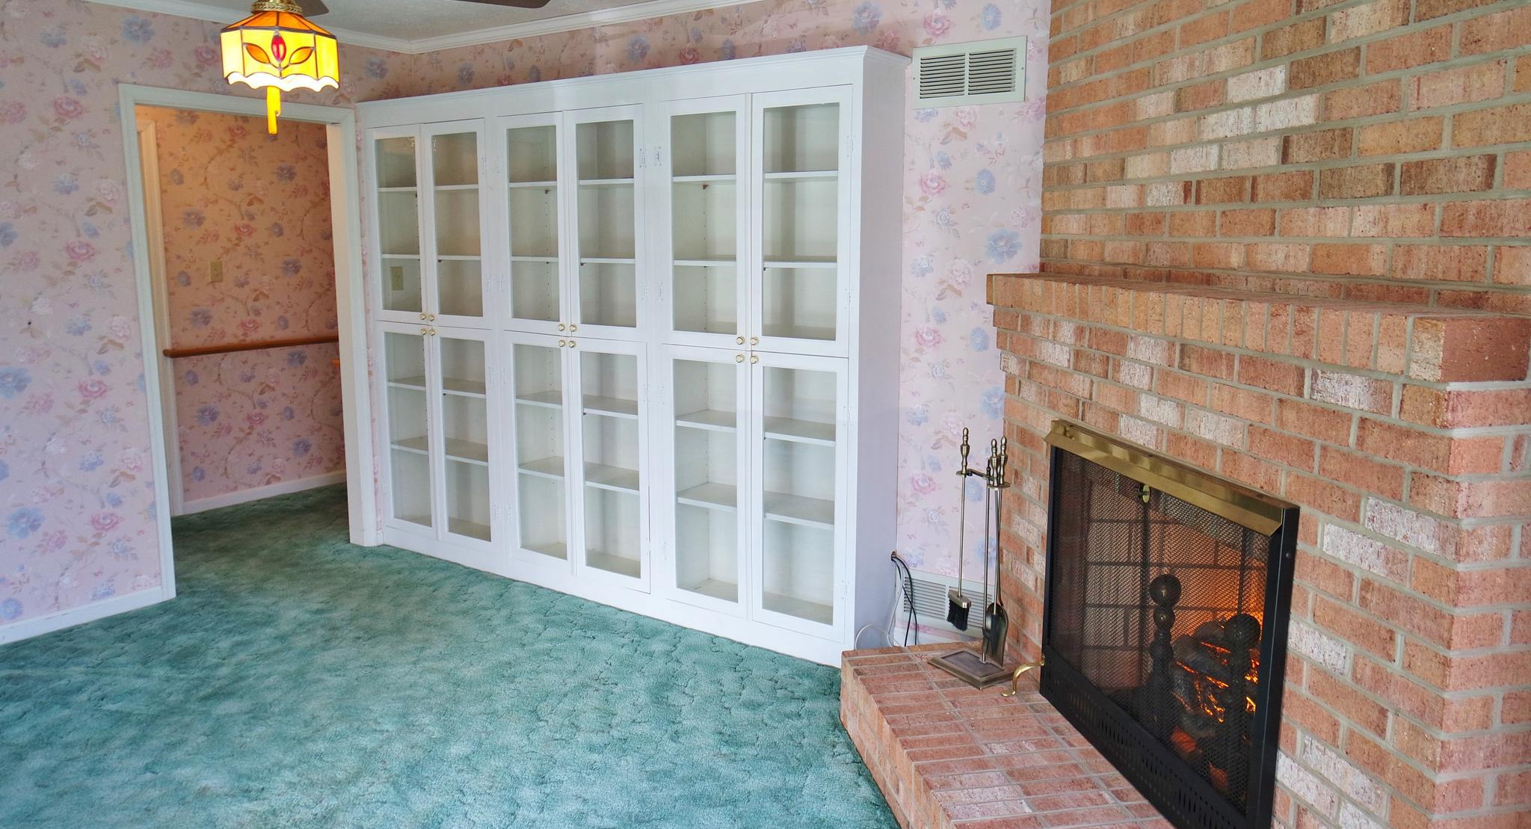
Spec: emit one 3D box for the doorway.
[{"bbox_3d":[-2.288,-0.331,4.602,0.140,2.114,1.031,7,12,34],"label":"doorway"}]

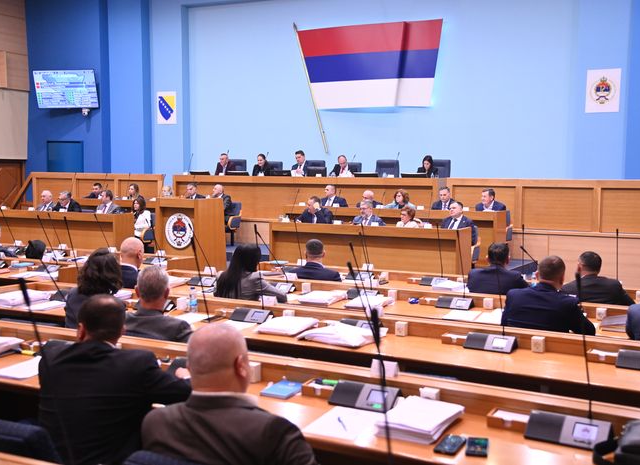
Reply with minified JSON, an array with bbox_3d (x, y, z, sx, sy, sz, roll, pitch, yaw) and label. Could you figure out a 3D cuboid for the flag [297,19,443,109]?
[{"bbox_3d":[0.995,-3.557,18.404,3.541,1.789,0.150,3,6,31],"label":"flag"}]

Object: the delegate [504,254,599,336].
[{"bbox_3d":[1.433,0.759,5.289,0.530,1.250,0.720,2,5,25],"label":"delegate"}]

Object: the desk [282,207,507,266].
[{"bbox_3d":[1.173,0.030,14.316,3.894,0.901,0.520,3,6,31],"label":"desk"}]

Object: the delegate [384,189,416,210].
[{"bbox_3d":[1.359,-0.150,14.657,0.500,1.199,0.720,3,6,31],"label":"delegate"}]

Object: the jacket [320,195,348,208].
[{"bbox_3d":[0.219,-0.365,14.952,0.500,0.600,0.350,3,6,30],"label":"jacket"}]

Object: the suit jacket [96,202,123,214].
[{"bbox_3d":[-3.945,-0.261,16.006,0.490,0.610,0.350,3,6,31],"label":"suit jacket"}]

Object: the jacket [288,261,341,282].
[{"bbox_3d":[-0.040,0.571,7.664,0.500,0.630,0.360,1,5,14],"label":"jacket"}]

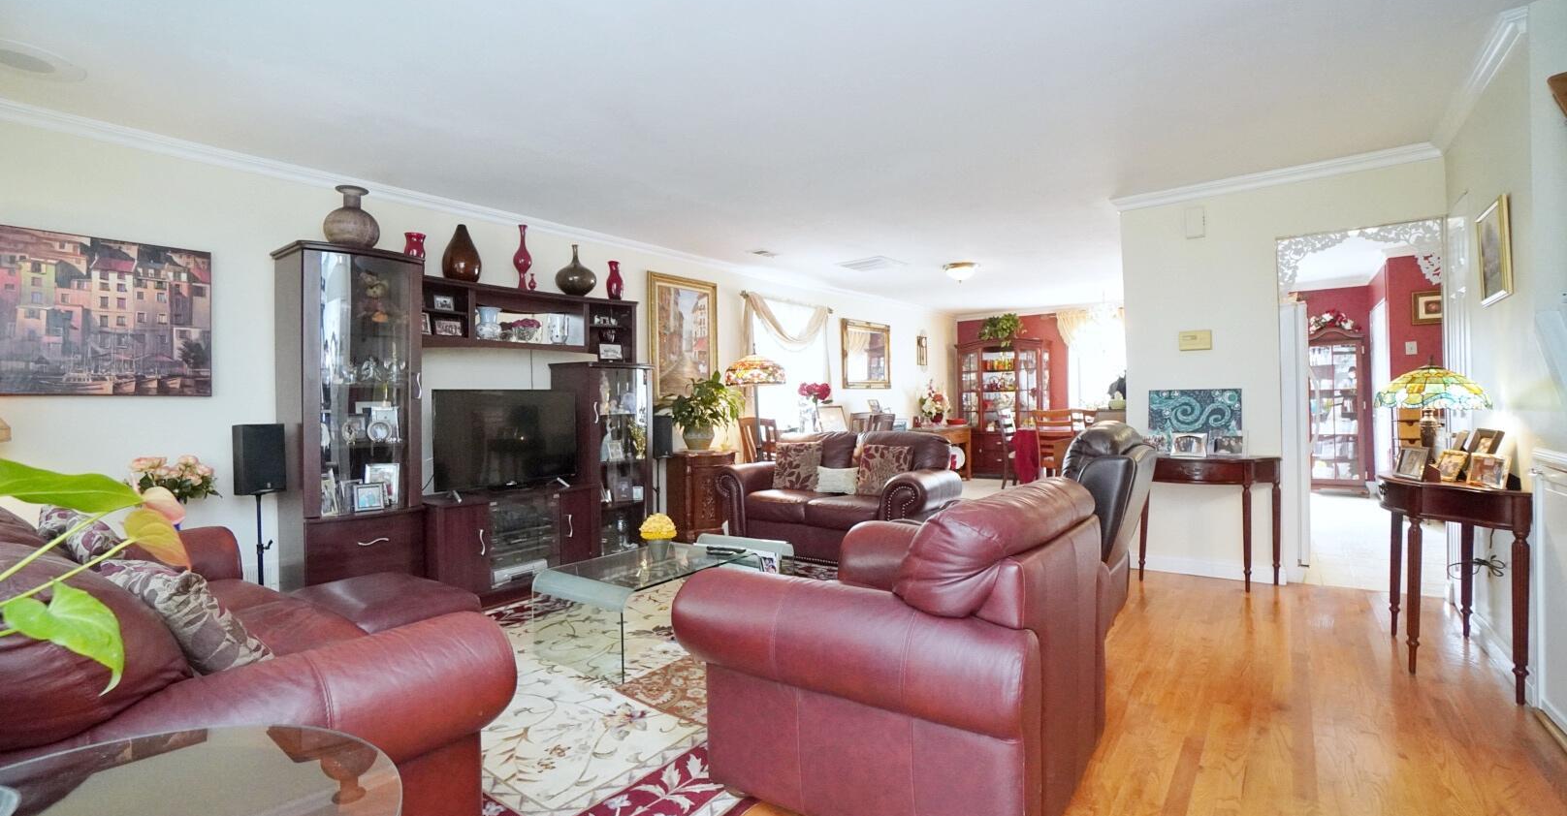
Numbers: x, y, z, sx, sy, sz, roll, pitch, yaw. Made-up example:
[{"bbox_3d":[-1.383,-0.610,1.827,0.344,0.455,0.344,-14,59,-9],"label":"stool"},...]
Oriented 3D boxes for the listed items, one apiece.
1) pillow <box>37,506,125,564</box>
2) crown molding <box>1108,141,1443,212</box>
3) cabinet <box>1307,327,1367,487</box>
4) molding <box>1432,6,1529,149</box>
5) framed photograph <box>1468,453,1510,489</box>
[{"bbox_3d":[-2.331,0.517,2.209,0.430,0.410,0.150,-1,32,37],"label":"pillow"},{"bbox_3d":[2.791,-1.335,3.855,1.560,0.085,0.060,-2,0,38],"label":"crown molding"},{"bbox_3d":[6.231,0.044,7.393,0.540,1.860,0.360,-2,0,38],"label":"cabinet"},{"bbox_3d":[2.945,-1.342,2.820,0.060,0.085,1.500,-2,0,38],"label":"molding"},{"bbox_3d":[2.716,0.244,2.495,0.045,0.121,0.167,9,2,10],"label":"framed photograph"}]

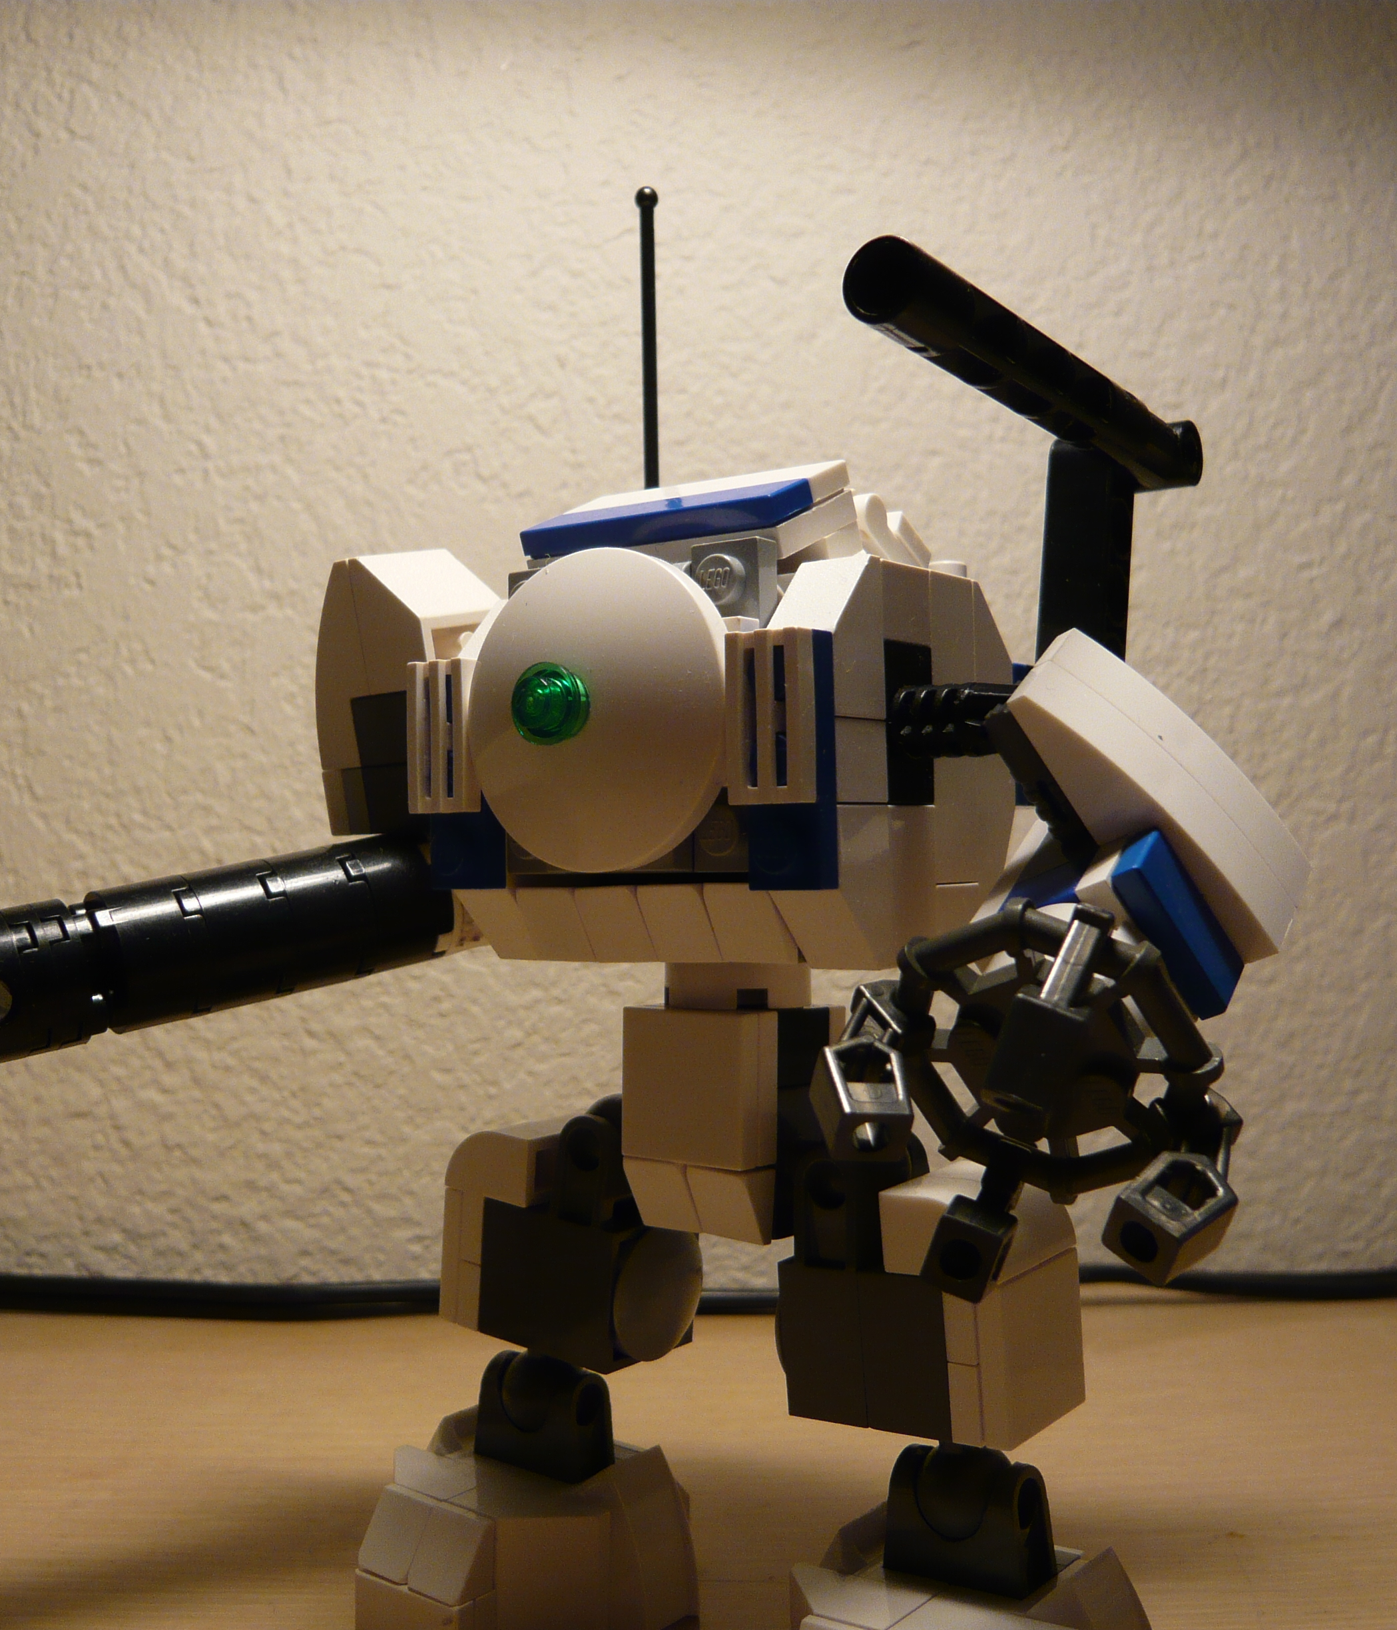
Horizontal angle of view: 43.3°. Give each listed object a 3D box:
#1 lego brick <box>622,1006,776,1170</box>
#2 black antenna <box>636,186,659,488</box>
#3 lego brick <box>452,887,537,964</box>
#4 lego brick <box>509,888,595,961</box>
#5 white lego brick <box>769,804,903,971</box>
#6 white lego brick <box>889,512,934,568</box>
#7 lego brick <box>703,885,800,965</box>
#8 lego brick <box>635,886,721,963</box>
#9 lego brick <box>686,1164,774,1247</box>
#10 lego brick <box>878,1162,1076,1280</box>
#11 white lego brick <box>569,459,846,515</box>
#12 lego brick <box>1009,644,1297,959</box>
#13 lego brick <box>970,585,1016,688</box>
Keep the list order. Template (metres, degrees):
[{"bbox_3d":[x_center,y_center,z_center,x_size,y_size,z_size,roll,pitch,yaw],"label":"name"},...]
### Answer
[{"bbox_3d":[0.000,0.029,0.187,0.016,0.016,0.006,-3,-5,40],"label":"lego brick"},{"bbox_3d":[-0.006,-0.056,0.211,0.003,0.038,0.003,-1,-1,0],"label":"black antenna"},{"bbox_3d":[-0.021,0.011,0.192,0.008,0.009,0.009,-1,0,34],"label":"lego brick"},{"bbox_3d":[-0.015,0.012,0.187,0.008,0.008,0.006,-1,0,34],"label":"lego brick"},{"bbox_3d":[0.012,0.007,0.170,0.008,0.016,0.010,-1,0,34],"label":"white lego brick"},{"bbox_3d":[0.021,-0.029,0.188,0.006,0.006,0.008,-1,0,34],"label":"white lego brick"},{"bbox_3d":[0.005,0.011,0.174,0.008,0.008,0.007,-1,0,34],"label":"lego brick"},{"bbox_3d":[-0.001,0.011,0.178,0.008,0.008,0.006,-1,0,34],"label":"lego brick"},{"bbox_3d":[0.003,0.041,0.185,0.008,0.008,0.006,-1,-3,37],"label":"lego brick"},{"bbox_3d":[0.028,0.041,0.178,0.013,0.008,0.016,-4,0,38],"label":"lego brick"},{"bbox_3d":[0.001,-0.034,0.192,0.032,0.003,0.008,-1,21,35],"label":"white lego brick"},{"bbox_3d":[0.042,-0.001,0.163,0.010,0.032,0.008,-27,11,39],"label":"lego brick"},{"bbox_3d":[0.028,-0.017,0.193,0.008,0.016,0.010,-1,-1,35],"label":"lego brick"}]

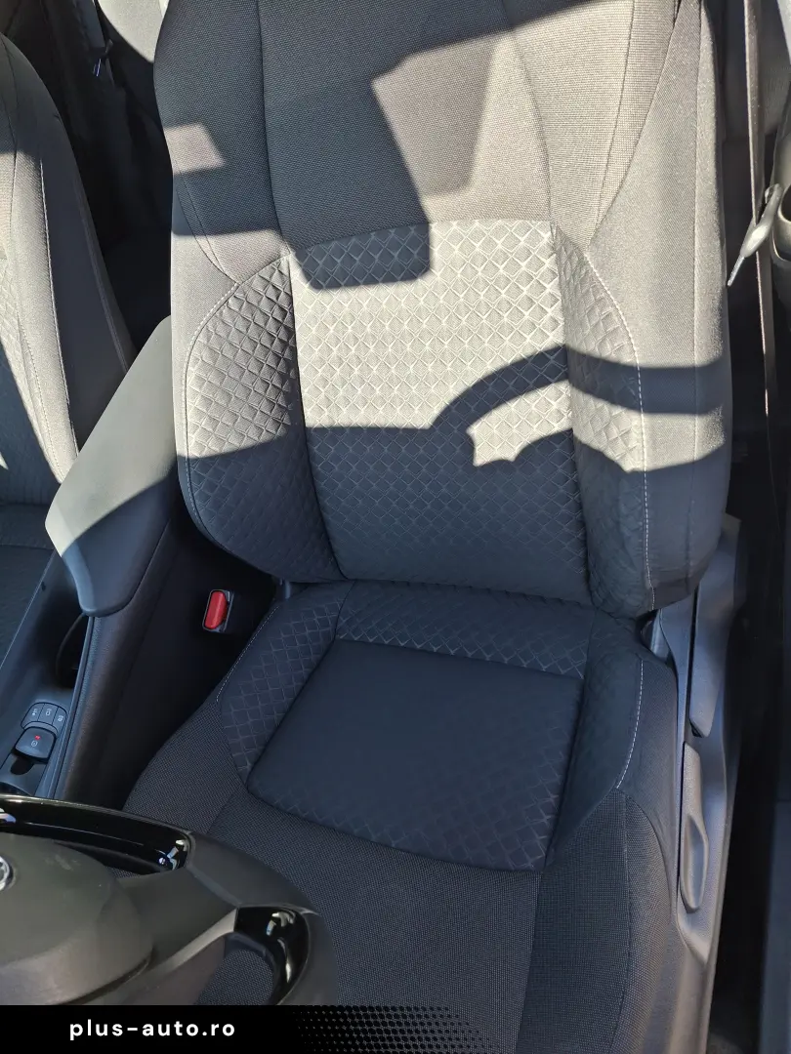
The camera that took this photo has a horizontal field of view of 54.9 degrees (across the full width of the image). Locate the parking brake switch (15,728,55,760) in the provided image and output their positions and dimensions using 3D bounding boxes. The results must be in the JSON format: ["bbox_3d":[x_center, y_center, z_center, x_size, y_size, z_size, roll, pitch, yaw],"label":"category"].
[{"bbox_3d":[-0.360,0.219,0.766,0.042,0.014,0.027,-1,58,24],"label":"parking brake switch"}]

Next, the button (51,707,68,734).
[{"bbox_3d":[-0.338,0.197,0.771,0.019,0.007,0.024,-1,58,24],"label":"button"}]

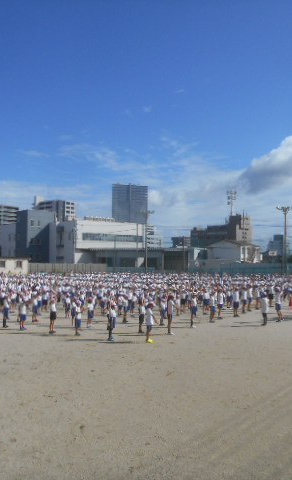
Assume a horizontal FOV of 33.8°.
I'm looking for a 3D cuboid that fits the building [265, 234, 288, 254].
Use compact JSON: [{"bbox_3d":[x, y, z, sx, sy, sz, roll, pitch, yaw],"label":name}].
[{"bbox_3d":[126.436,7.938,459.817,9.000,23.670,18.000,2,-3,-40],"label":"building"}]

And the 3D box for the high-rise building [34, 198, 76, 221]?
[{"bbox_3d":[-62.220,-5.757,332.356,27.000,39.877,11.000,-1,-2,33],"label":"high-rise building"}]

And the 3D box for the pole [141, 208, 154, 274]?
[{"bbox_3d":[0.161,0.570,60.017,1.750,8.956,0.800,0,-2,0],"label":"pole"}]

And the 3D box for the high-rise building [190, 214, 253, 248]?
[{"bbox_3d":[56.119,-0.116,358.044,16.500,31.815,45.000,2,-3,-38],"label":"high-rise building"}]

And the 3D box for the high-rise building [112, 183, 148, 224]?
[{"bbox_3d":[-19.493,-21.839,608.723,40.000,91.839,24.000,1,-2,-18],"label":"high-rise building"}]

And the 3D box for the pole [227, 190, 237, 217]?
[{"bbox_3d":[61.034,-26.135,343.135,6.500,18.477,5.000,0,-2,10],"label":"pole"}]

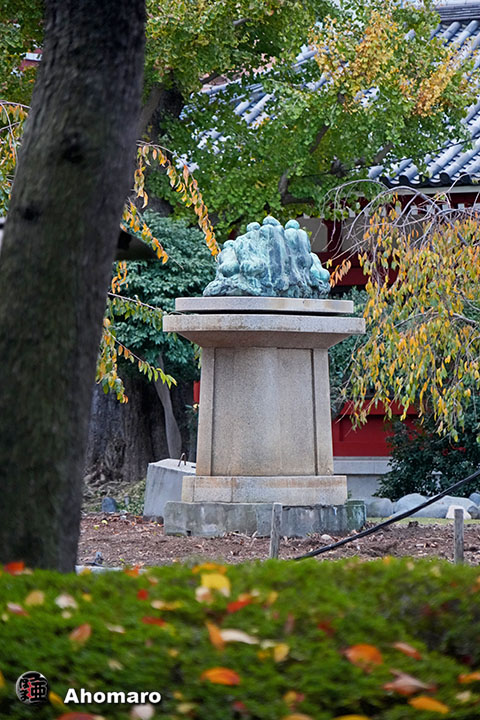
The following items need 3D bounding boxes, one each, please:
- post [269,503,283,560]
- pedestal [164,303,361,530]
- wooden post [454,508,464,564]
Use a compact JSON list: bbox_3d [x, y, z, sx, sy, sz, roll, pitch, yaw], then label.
[{"bbox_3d":[0.238,1.182,26.600,0.060,0.435,0.060,4,-1,-3],"label":"post"},{"bbox_3d":[0.190,0.447,31.300,1.480,1.870,1.220,0,-1,-10],"label":"pedestal"},{"bbox_3d":[1.475,1.206,26.600,0.060,0.420,0.060,0,-1,-3],"label":"wooden post"}]

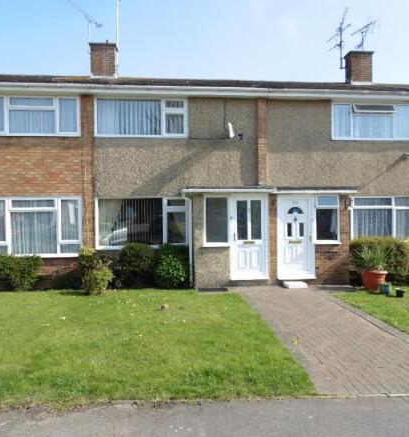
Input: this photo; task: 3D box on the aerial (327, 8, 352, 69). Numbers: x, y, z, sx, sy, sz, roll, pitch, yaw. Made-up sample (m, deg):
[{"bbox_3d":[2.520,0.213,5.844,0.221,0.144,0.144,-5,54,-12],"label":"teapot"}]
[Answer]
[{"bbox_3d":[4.701,-6.210,12.850,0.600,1.900,1.000,-1,1,-16],"label":"aerial"}]

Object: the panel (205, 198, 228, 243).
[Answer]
[{"bbox_3d":[0.287,0.053,8.680,0.529,1.066,0.060,-1,1,-6],"label":"panel"}]

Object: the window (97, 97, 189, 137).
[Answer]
[{"bbox_3d":[-1.586,-2.545,9.383,2.338,0.993,0.100,-1,1,-6],"label":"window"}]

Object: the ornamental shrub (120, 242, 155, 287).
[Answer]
[{"bbox_3d":[-1.644,1.126,9.020,0.901,1.084,0.820,-1,1,-6],"label":"ornamental shrub"}]

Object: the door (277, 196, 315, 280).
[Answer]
[{"bbox_3d":[2.203,0.456,8.881,0.950,2.039,0.100,-1,1,-6],"label":"door"}]

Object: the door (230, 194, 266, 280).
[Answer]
[{"bbox_3d":[1.039,0.448,8.635,0.918,1.987,0.100,-1,1,-6],"label":"door"}]

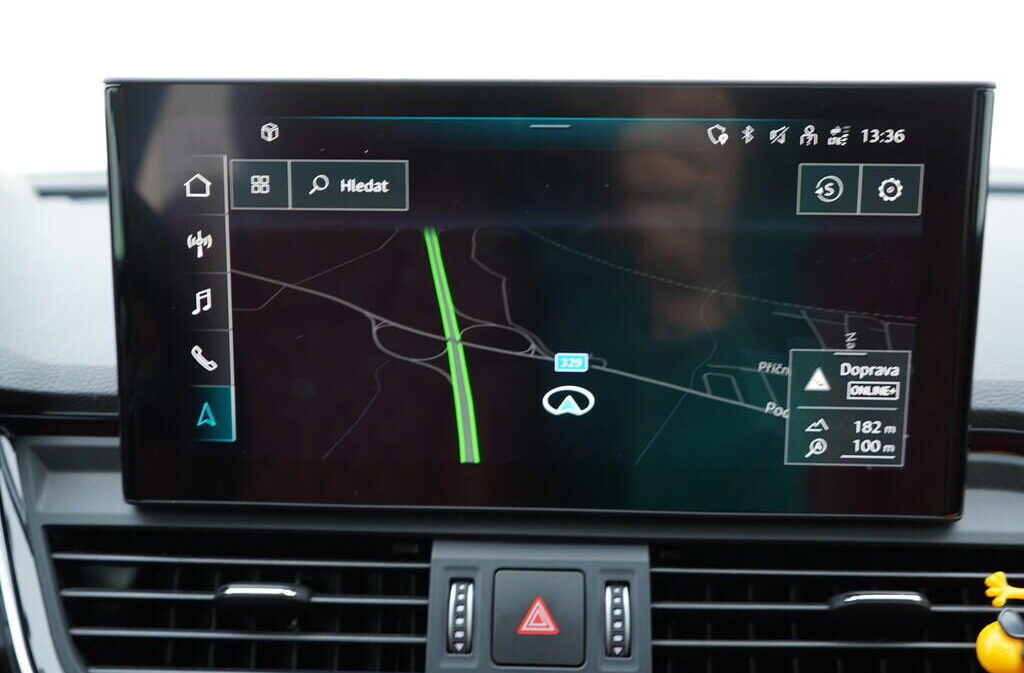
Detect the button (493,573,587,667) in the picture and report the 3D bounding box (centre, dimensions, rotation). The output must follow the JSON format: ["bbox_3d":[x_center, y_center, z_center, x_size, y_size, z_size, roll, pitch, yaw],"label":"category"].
[{"bbox_3d":[0.009,0.093,0.338,0.030,0.031,0.008,1,-16,2],"label":"button"}]

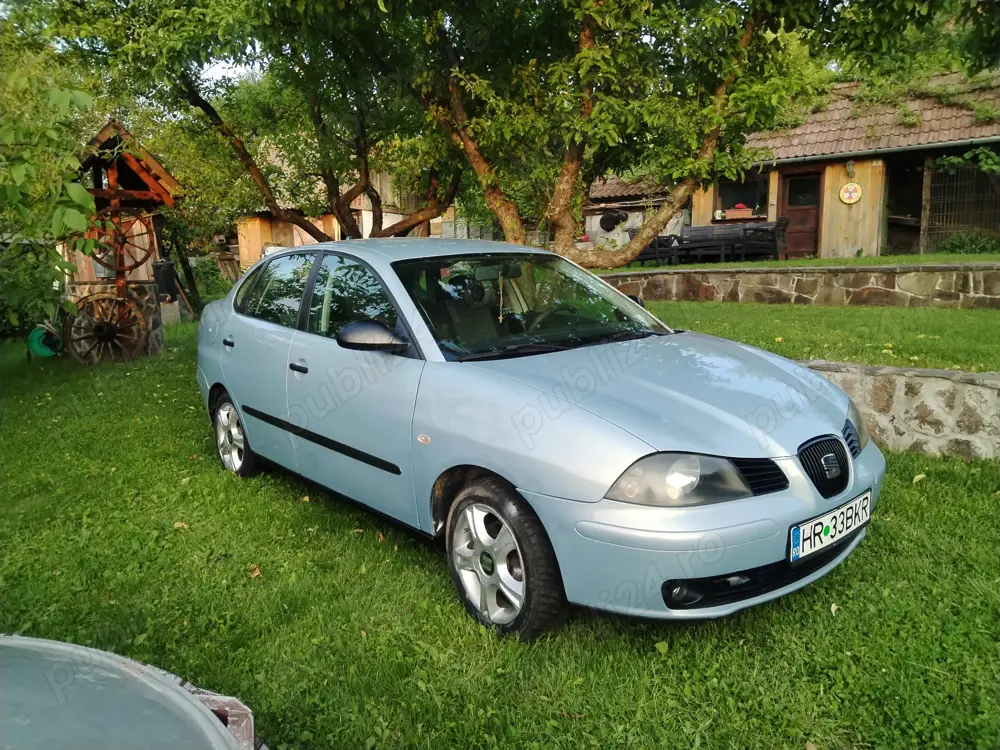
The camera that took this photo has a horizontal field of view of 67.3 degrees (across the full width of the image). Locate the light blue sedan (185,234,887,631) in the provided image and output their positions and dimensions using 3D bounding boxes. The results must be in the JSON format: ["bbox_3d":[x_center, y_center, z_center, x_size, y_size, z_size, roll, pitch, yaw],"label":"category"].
[{"bbox_3d":[-0.303,-0.007,4.015,1.710,1.430,4.280,-9,13,-39],"label":"light blue sedan"}]

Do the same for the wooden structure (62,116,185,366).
[{"bbox_3d":[-5.133,-1.718,9.995,1.550,3.000,1.250,-6,10,-37],"label":"wooden structure"}]

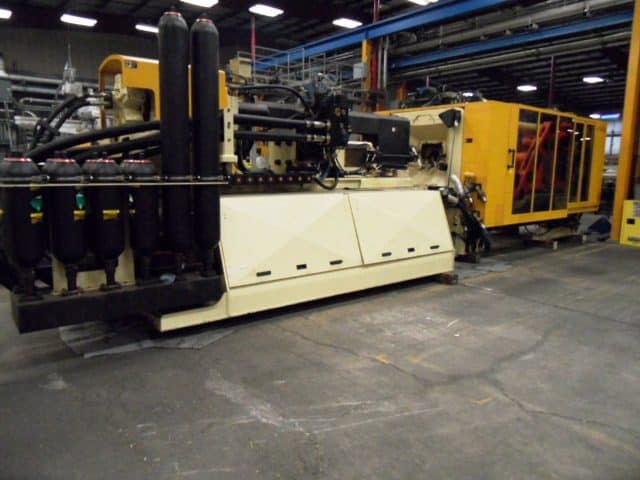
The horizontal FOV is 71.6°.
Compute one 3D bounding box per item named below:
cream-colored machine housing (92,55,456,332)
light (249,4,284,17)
[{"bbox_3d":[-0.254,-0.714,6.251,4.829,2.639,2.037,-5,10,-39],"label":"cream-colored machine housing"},{"bbox_3d":[-2.092,-8.927,17.288,1.180,0.120,0.600,-5,10,-39],"label":"light"}]

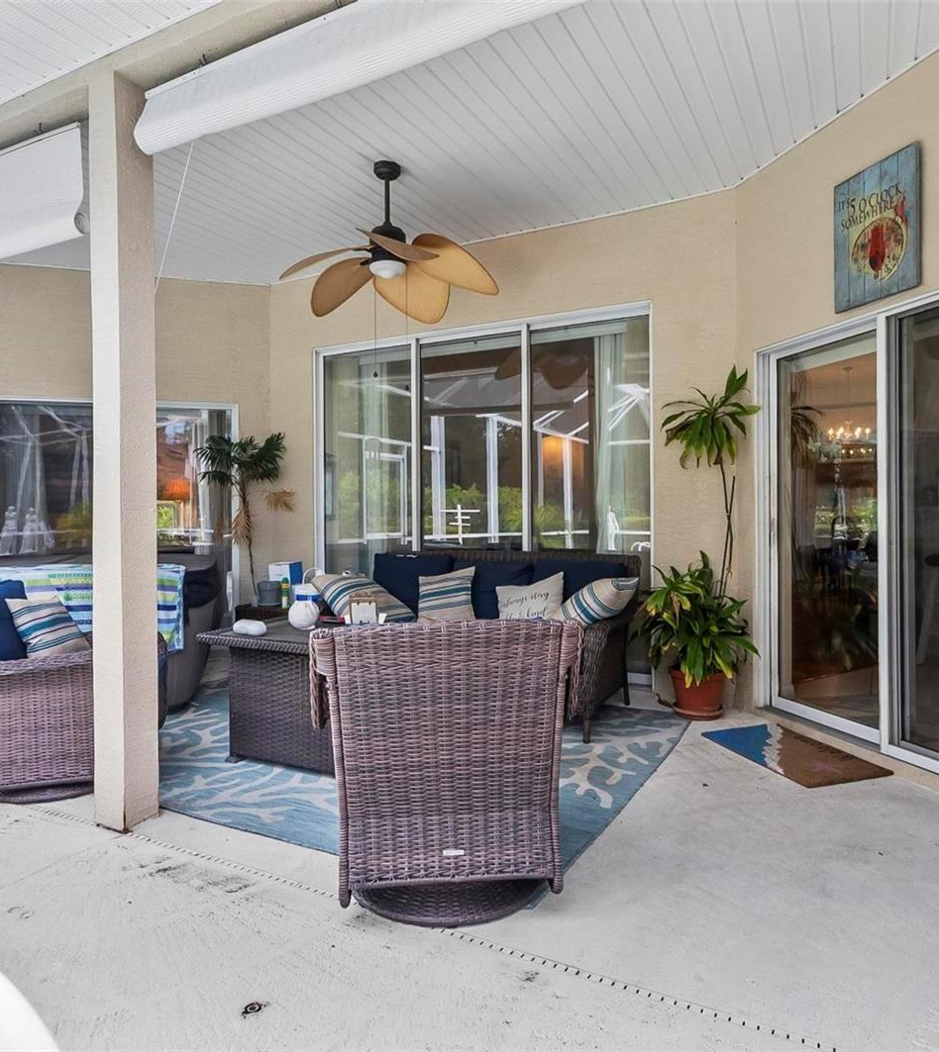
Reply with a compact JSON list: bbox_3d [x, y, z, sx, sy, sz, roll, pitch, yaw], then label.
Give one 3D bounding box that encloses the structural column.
[{"bbox_3d":[-1.296,-0.260,2.639,0.162,2.745,0.148,0,1,28],"label":"structural column"}]

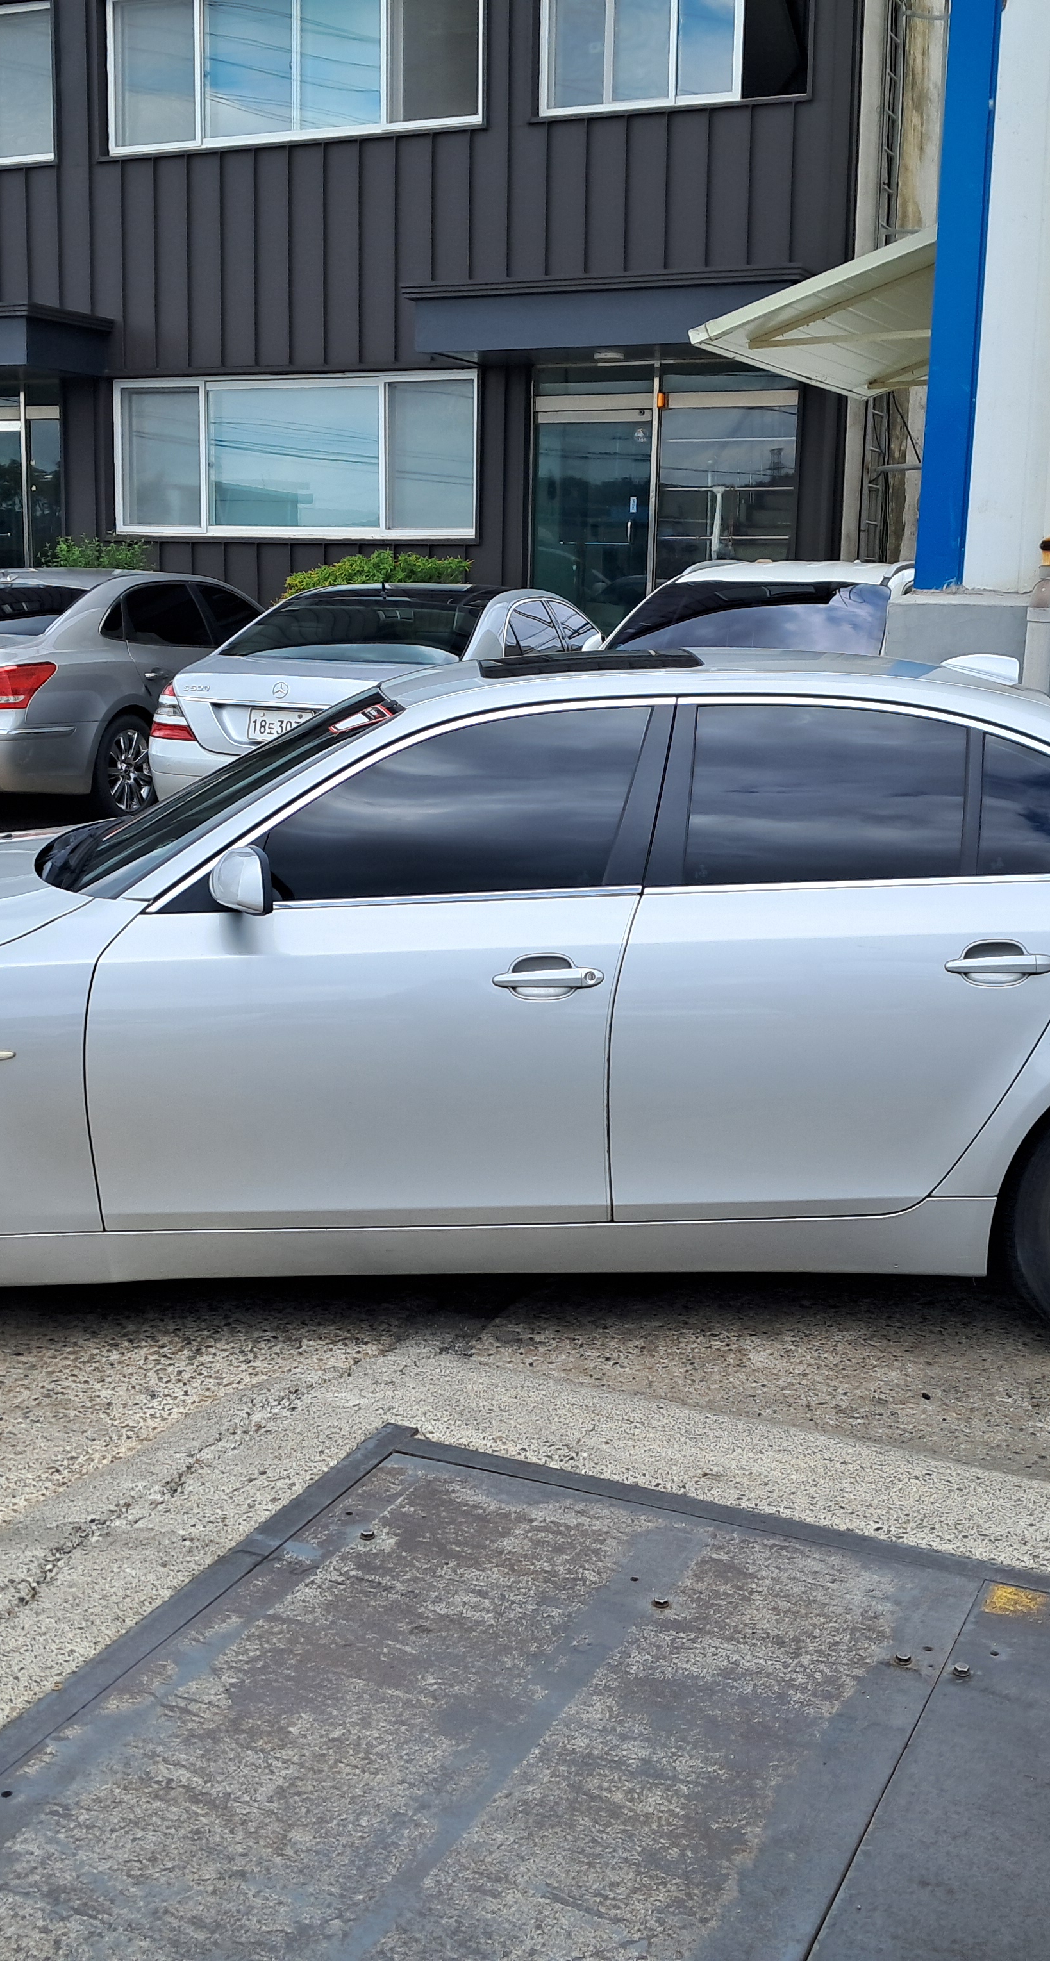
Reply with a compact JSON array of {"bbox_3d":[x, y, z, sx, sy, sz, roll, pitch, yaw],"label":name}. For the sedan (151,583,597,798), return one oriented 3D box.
[{"bbox_3d":[-0.586,-1.785,13.097,1.871,1.473,5.206,4,11,14],"label":"sedan"}]

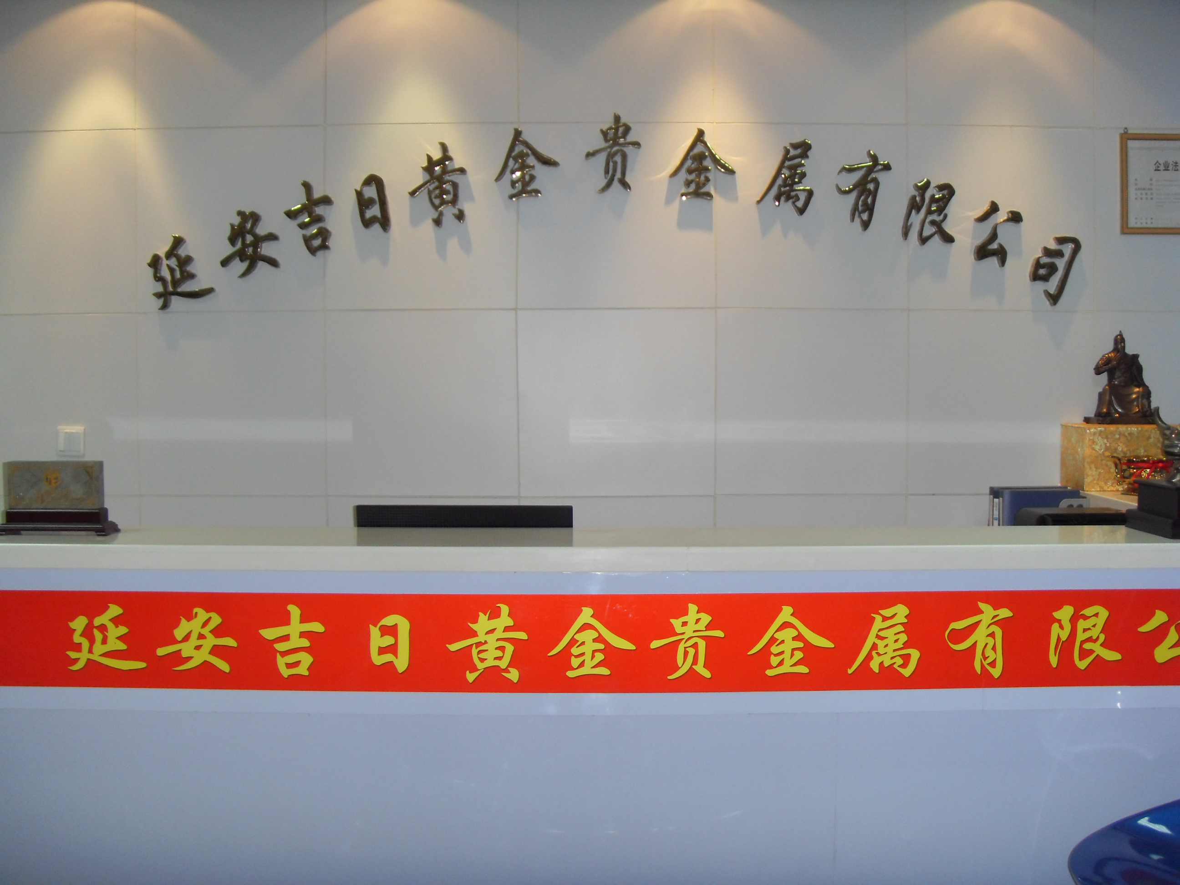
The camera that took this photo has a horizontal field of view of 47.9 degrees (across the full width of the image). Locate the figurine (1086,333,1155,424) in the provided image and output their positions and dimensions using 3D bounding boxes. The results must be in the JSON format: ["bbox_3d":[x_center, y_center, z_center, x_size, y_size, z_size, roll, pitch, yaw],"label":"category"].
[{"bbox_3d":[1.632,-0.198,4.070,0.180,0.285,0.140,0,3,0],"label":"figurine"}]

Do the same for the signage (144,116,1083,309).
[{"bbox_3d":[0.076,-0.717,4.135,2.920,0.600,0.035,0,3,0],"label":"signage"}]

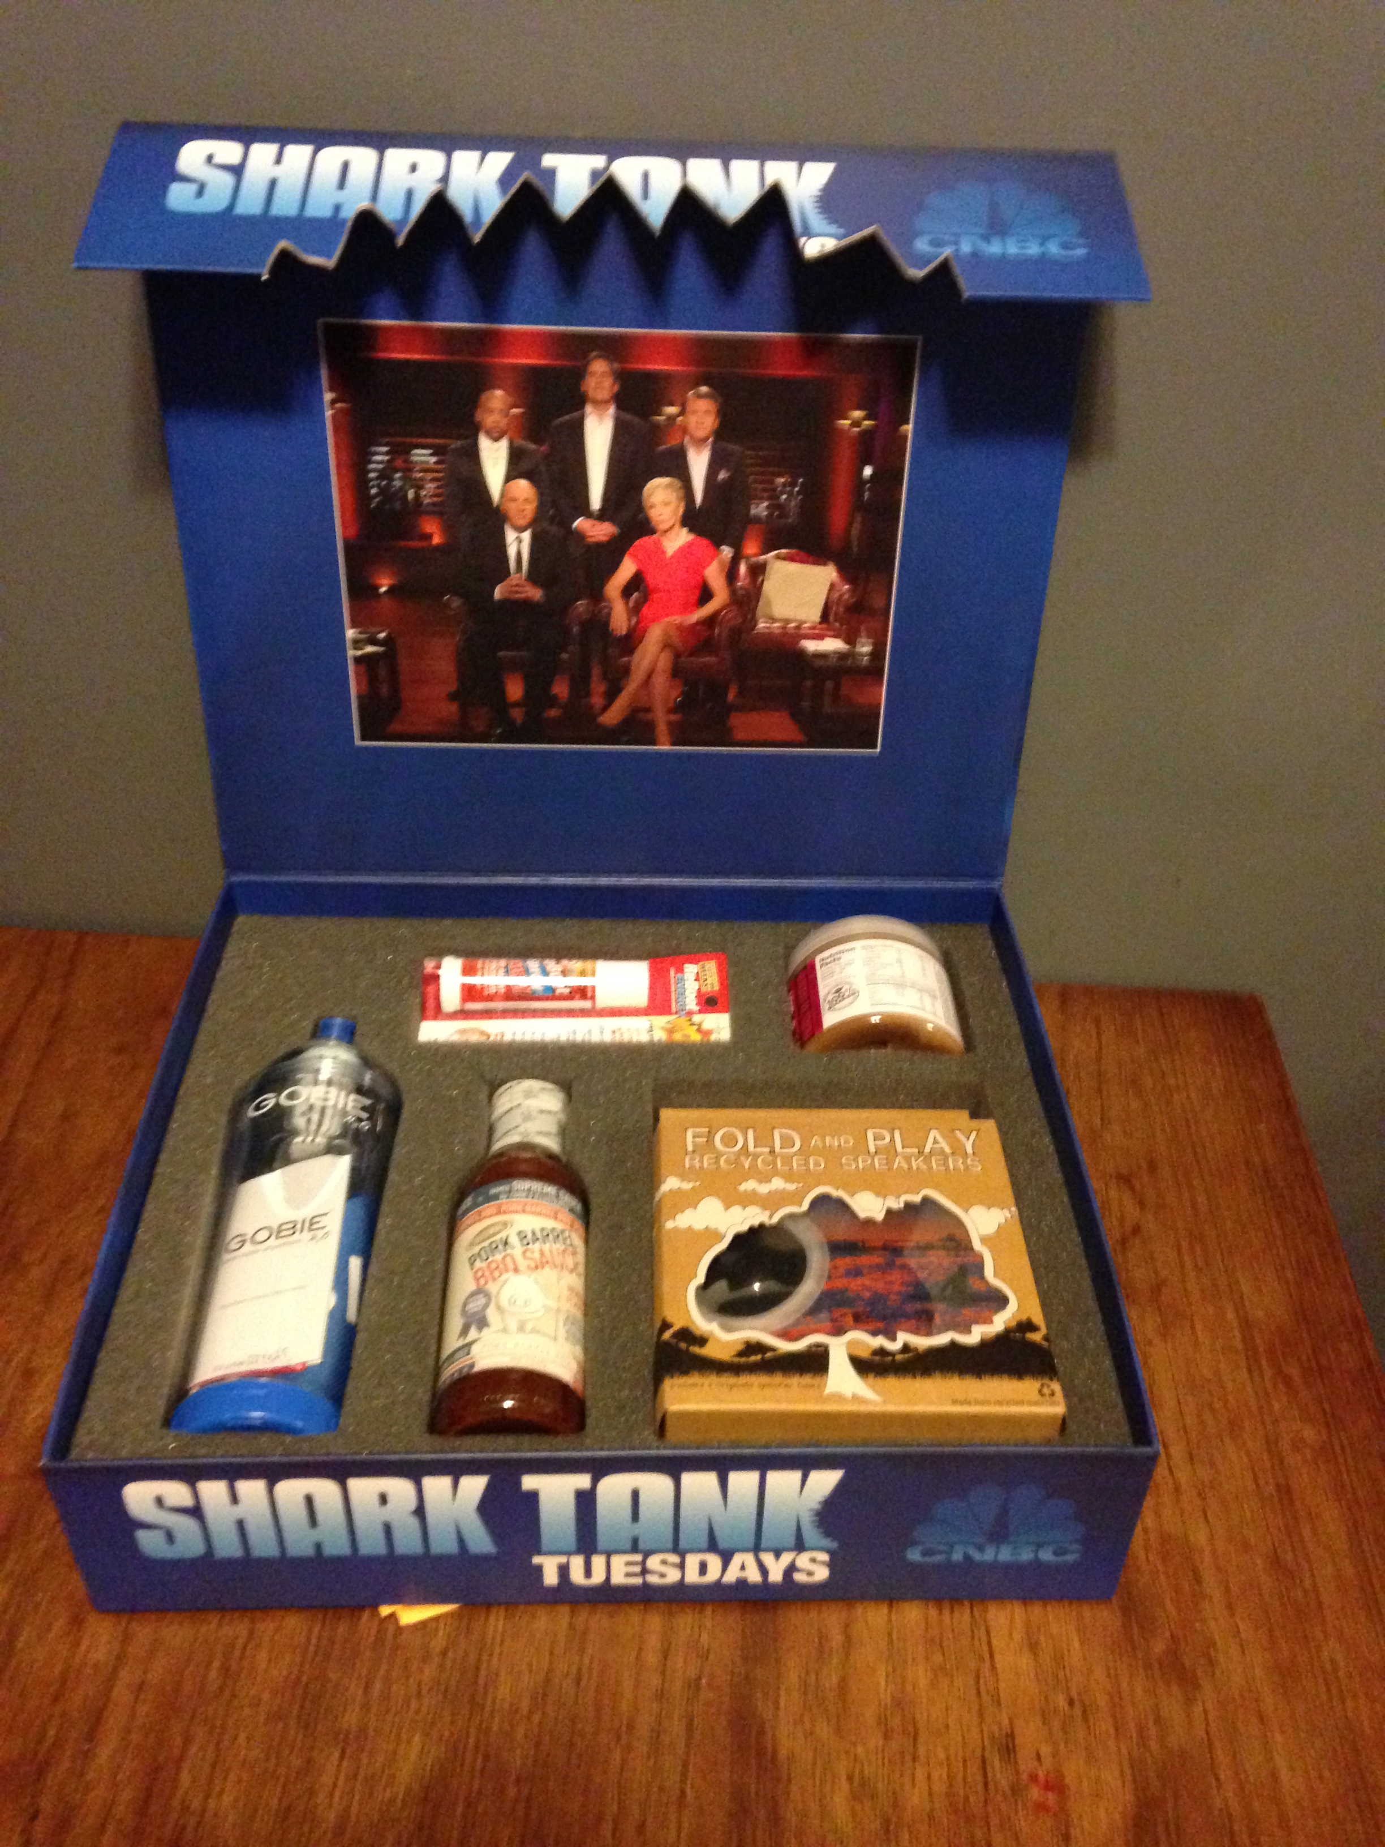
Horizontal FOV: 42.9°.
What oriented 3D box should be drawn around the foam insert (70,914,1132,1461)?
[{"bbox_3d":[-0.037,0.137,0.844,0.410,0.078,0.352,0,38,-2],"label":"foam insert"}]

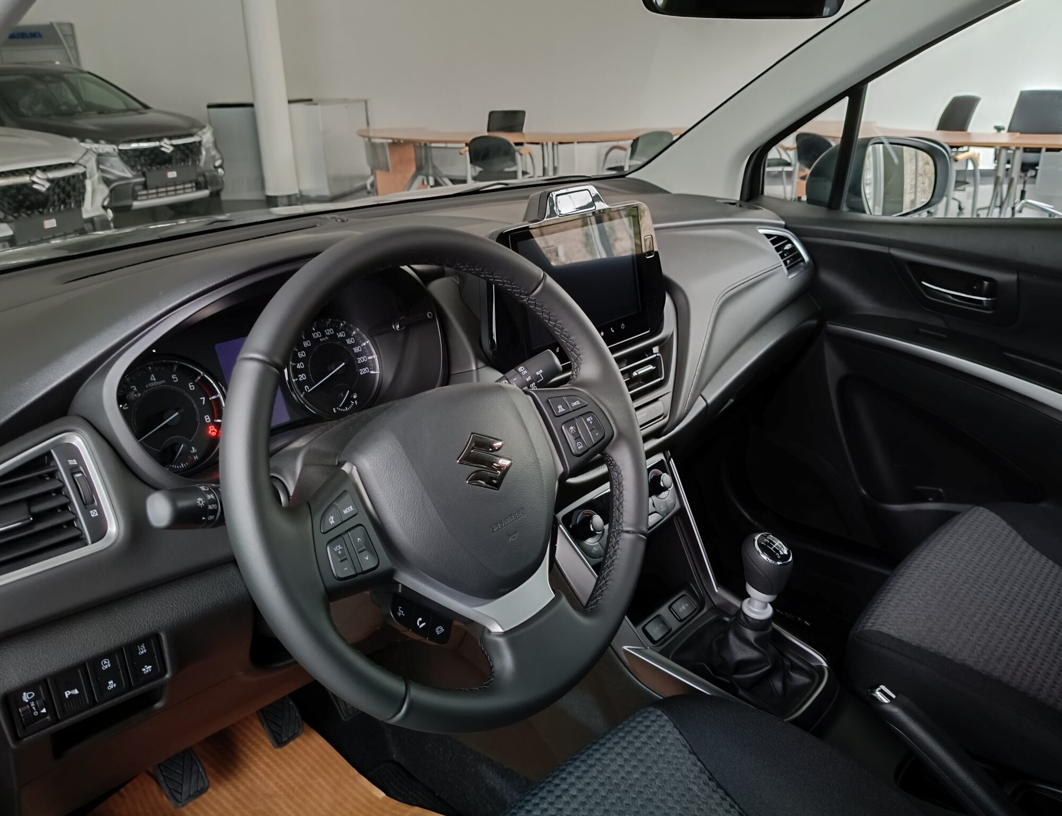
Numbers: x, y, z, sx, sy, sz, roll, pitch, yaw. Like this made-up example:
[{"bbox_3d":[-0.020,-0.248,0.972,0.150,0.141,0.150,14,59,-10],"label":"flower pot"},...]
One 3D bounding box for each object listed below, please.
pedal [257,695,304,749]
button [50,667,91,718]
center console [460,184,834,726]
[{"bbox_3d":[-0.345,0.430,1.128,0.054,0.062,0.022,-23,1,-42],"label":"pedal"},{"bbox_3d":[-0.338,0.206,0.600,0.024,0.034,0.012,-19,24,-36],"label":"button"},{"bbox_3d":[0.163,0.054,0.910,0.420,0.560,0.290,19,29,40],"label":"center console"}]

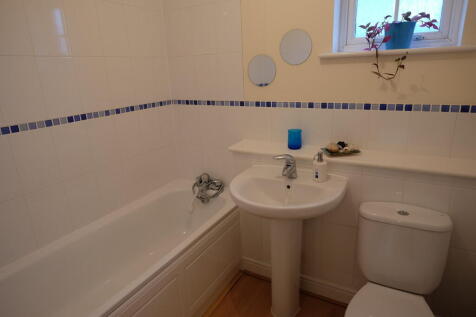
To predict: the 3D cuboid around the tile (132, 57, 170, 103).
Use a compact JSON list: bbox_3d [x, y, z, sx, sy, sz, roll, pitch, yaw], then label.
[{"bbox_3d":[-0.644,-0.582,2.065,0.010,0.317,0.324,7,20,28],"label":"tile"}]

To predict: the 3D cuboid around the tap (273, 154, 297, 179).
[{"bbox_3d":[0.262,0.050,1.493,0.088,0.139,0.151,7,20,28],"label":"tap"}]

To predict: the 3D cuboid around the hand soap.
[{"bbox_3d":[0.435,0.046,1.463,0.072,0.151,0.065,-13,20,-29],"label":"hand soap"}]

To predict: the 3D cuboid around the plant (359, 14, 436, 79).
[{"bbox_3d":[0.812,-0.574,1.440,0.352,0.314,0.192,7,20,28],"label":"plant"}]

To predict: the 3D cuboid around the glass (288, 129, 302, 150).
[{"bbox_3d":[0.356,-0.118,1.726,0.081,0.112,0.081,7,20,28],"label":"glass"}]

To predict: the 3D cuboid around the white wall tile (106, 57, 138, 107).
[{"bbox_3d":[-0.778,-0.502,1.840,0.010,0.320,0.200,7,20,28],"label":"white wall tile"}]

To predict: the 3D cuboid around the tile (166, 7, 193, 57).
[{"bbox_3d":[-0.413,-0.913,2.022,0.198,0.315,0.010,7,20,28],"label":"tile"}]

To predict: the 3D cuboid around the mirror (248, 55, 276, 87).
[{"bbox_3d":[0.153,-0.567,1.801,0.202,0.202,0.010,7,20,28],"label":"mirror"}]

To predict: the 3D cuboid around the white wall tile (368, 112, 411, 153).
[{"bbox_3d":[0.848,-0.151,1.571,0.198,0.231,0.010,7,20,28],"label":"white wall tile"}]

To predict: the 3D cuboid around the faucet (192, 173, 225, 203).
[{"bbox_3d":[-0.232,0.224,2.124,0.192,0.148,0.156,7,20,28],"label":"faucet"}]

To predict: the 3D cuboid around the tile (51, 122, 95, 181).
[{"bbox_3d":[-0.954,-0.046,1.617,0.010,0.312,0.198,7,20,28],"label":"tile"}]

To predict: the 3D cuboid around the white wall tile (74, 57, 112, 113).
[{"bbox_3d":[-0.873,-0.446,1.673,0.010,0.317,0.198,7,20,28],"label":"white wall tile"}]

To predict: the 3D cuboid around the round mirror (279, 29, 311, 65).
[{"bbox_3d":[0.342,-0.662,1.657,0.202,0.203,0.010,7,20,28],"label":"round mirror"}]

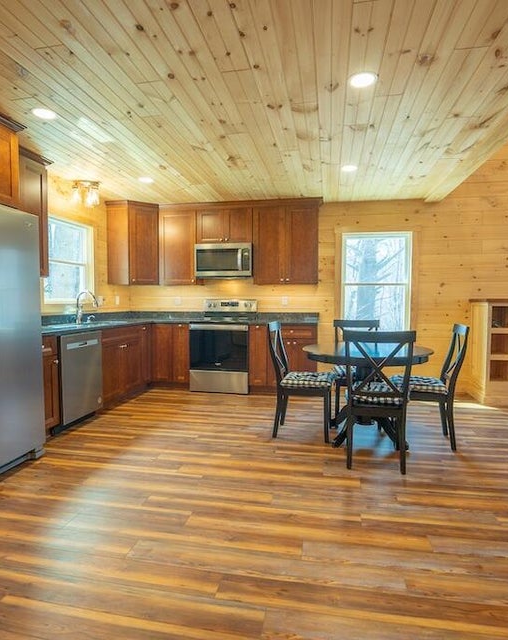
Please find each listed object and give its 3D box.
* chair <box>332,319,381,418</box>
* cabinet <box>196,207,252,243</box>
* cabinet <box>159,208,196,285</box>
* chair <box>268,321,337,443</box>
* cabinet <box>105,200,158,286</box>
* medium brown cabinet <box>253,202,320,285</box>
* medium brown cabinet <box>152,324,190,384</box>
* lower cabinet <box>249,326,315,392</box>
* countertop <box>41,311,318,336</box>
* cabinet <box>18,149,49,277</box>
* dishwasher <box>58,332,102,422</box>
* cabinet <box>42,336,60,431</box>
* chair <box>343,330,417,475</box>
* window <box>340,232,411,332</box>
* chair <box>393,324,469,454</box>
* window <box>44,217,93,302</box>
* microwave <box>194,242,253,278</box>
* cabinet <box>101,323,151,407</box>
[{"bbox_3d":[1.004,0.515,3.629,0.475,0.985,0.520,1,3,10],"label":"chair"},{"bbox_3d":[-0.353,-1.261,5.090,0.768,0.498,0.333,1,3,11],"label":"cabinet"},{"bbox_3d":[-1.007,-1.000,5.225,0.535,1.035,0.322,1,3,10],"label":"cabinet"},{"bbox_3d":[0.424,0.528,3.339,0.520,0.985,0.475,1,3,15],"label":"chair"},{"bbox_3d":[-1.598,-1.016,5.192,0.608,1.065,0.600,1,3,10],"label":"cabinet"},{"bbox_3d":[0.443,-0.993,4.942,0.857,1.064,0.343,1,3,11],"label":"medium brown cabinet"},{"bbox_3d":[-1.022,0.452,5.169,0.556,0.836,0.607,1,3,11],"label":"medium brown cabinet"},{"bbox_3d":[0.411,0.496,4.902,0.846,0.885,0.595,1,3,10],"label":"lower cabinet"},{"bbox_3d":[-0.741,0.026,4.059,2.799,0.134,2.649,1,3,11],"label":"countertop"},{"bbox_3d":[-2.119,-0.893,3.158,0.320,1.025,0.627,1,3,10],"label":"cabinet"},{"bbox_3d":[-1.896,0.536,3.564,0.614,0.840,0.604,1,3,10],"label":"dishwasher"},{"bbox_3d":[-2.005,0.578,3.086,0.614,0.885,0.379,1,3,10],"label":"cabinet"},{"bbox_3d":[0.888,0.558,2.759,0.465,0.970,0.517,1,3,11],"label":"chair"},{"bbox_3d":[1.621,-0.473,4.973,0.890,1.345,0.100,1,3,10],"label":"window"},{"bbox_3d":[1.467,0.542,3.163,0.520,0.985,0.475,1,3,16],"label":"chair"},{"bbox_3d":[-2.147,-0.664,4.301,0.109,0.975,0.900,1,3,11],"label":"window"},{"bbox_3d":[-0.362,-0.780,5.085,0.763,0.452,0.397,1,3,11],"label":"microwave"},{"bbox_3d":[-1.777,0.491,4.414,0.622,0.836,1.045,1,3,11],"label":"cabinet"}]

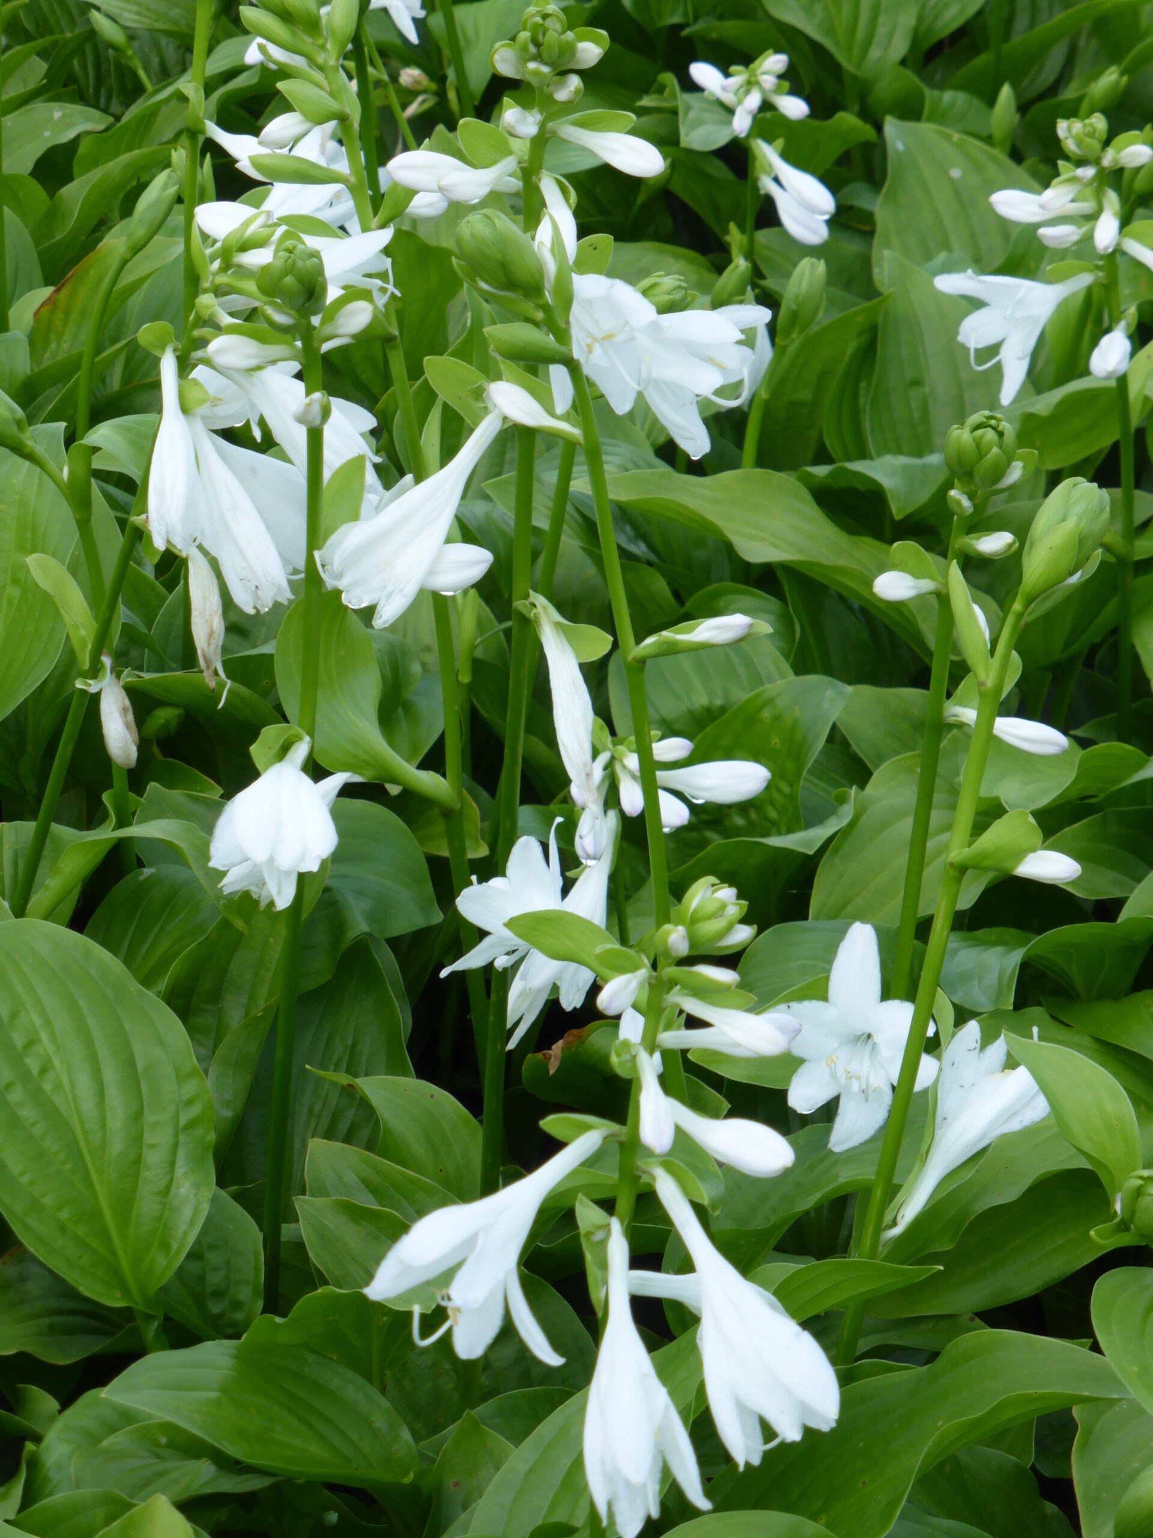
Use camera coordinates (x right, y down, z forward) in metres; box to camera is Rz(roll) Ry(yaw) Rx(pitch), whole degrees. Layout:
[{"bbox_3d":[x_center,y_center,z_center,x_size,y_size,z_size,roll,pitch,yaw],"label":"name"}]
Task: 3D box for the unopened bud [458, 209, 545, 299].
[{"bbox_3d":[-0.028,-0.195,2.050,0.026,0.038,0.026,-36,20,16],"label":"unopened bud"}]

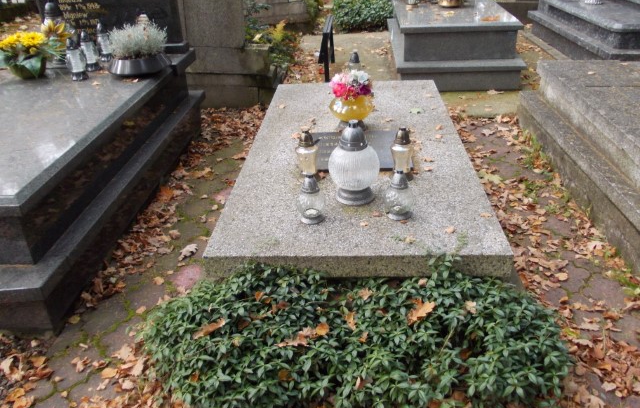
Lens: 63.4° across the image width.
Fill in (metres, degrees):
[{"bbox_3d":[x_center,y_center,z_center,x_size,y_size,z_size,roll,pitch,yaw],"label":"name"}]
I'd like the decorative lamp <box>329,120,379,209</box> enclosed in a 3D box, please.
[{"bbox_3d":[0.131,-0.150,1.913,0.190,0.312,0.190,-1,29,3],"label":"decorative lamp"}]

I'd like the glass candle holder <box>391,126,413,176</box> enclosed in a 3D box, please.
[{"bbox_3d":[0.340,-0.213,2.124,0.088,0.200,0.088,-1,29,3],"label":"glass candle holder"}]

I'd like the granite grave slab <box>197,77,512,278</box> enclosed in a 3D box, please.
[{"bbox_3d":[0.175,-0.270,2.532,0.995,0.090,1.945,0,29,4],"label":"granite grave slab"}]

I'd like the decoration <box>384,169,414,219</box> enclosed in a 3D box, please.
[{"bbox_3d":[0.289,-0.038,1.847,0.100,0.170,0.100,-1,29,3],"label":"decoration"}]

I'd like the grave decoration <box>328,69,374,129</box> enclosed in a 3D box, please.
[{"bbox_3d":[0.159,-0.525,2.594,0.225,0.295,0.225,-1,29,3],"label":"grave decoration"}]

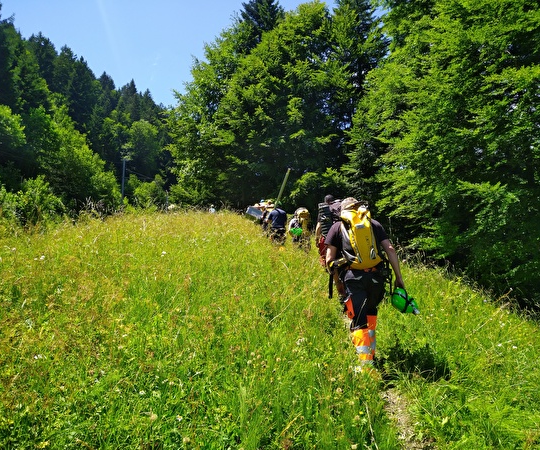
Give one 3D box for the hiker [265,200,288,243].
[{"bbox_3d":[0.170,0.220,10.400,0.600,1.700,0.500,1,-5,-3],"label":"hiker"}]

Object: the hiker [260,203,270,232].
[{"bbox_3d":[-0.100,0.080,13.300,0.600,1.700,0.500,1,-5,-7],"label":"hiker"}]

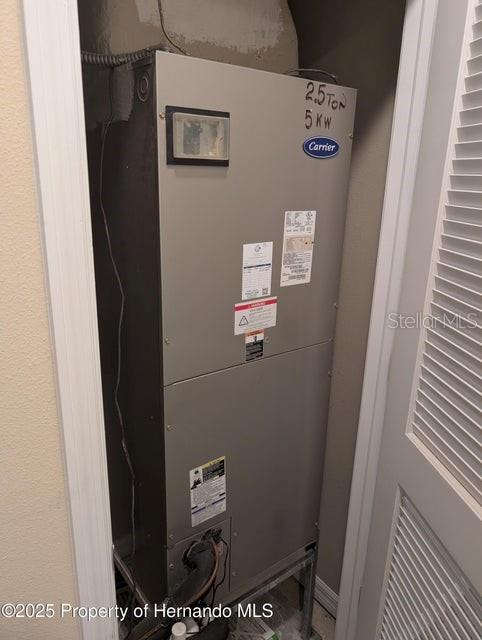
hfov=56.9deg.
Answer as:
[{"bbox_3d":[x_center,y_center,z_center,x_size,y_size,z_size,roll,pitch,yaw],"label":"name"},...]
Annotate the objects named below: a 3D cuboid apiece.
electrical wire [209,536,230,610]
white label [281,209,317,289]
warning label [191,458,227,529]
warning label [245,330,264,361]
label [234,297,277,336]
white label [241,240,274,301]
[{"bbox_3d":[-0.055,0.661,1.173,0.048,0.226,0.030,-11,21,-35],"label":"electrical wire"},{"bbox_3d":[0.141,-0.173,1.088,0.101,0.179,0.003,-11,21,-35],"label":"white label"},{"bbox_3d":[-0.080,0.433,1.117,0.103,0.167,0.003,-11,21,-35],"label":"warning label"},{"bbox_3d":[0.035,0.061,1.083,0.055,0.071,0.003,-11,21,-35],"label":"warning label"},{"bbox_3d":[0.037,-0.010,1.062,0.127,0.075,0.003,-11,21,-35],"label":"label"},{"bbox_3d":[0.039,-0.113,1.029,0.086,0.128,0.003,-11,21,-35],"label":"white label"}]

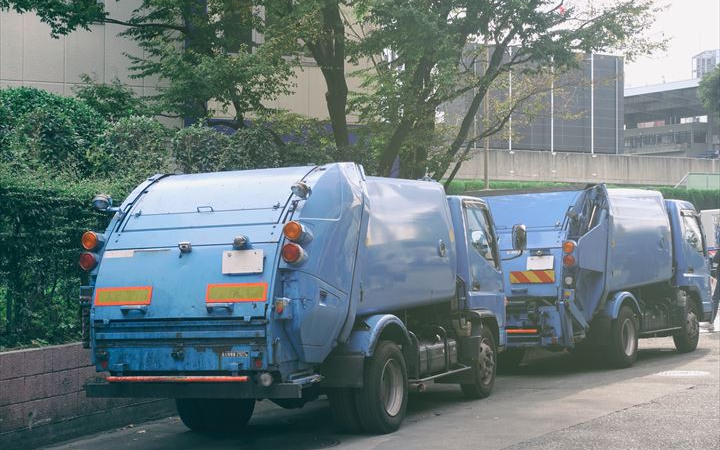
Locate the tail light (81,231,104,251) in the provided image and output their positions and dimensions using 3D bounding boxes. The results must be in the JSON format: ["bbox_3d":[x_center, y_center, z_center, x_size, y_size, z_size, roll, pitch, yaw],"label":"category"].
[{"bbox_3d":[-2.061,0.132,10.885,0.145,0.145,0.140,-3,-7,23],"label":"tail light"}]

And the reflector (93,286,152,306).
[{"bbox_3d":[-1.775,0.537,10.513,0.490,0.138,0.015,-3,-18,23],"label":"reflector"}]

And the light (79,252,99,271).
[{"bbox_3d":[-2.071,0.291,10.841,0.145,0.145,0.130,-3,-7,23],"label":"light"}]

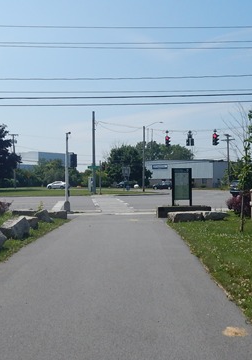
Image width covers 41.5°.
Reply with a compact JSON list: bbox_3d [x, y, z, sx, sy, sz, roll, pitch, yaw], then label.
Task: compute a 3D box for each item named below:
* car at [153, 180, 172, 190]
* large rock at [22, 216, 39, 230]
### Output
[{"bbox_3d":[7.627,1.222,66.800,4.400,1.520,1.800,0,0,0],"label":"car"},{"bbox_3d":[-3.130,1.370,10.650,0.650,0.390,0.650,0,0,0],"label":"large rock"}]

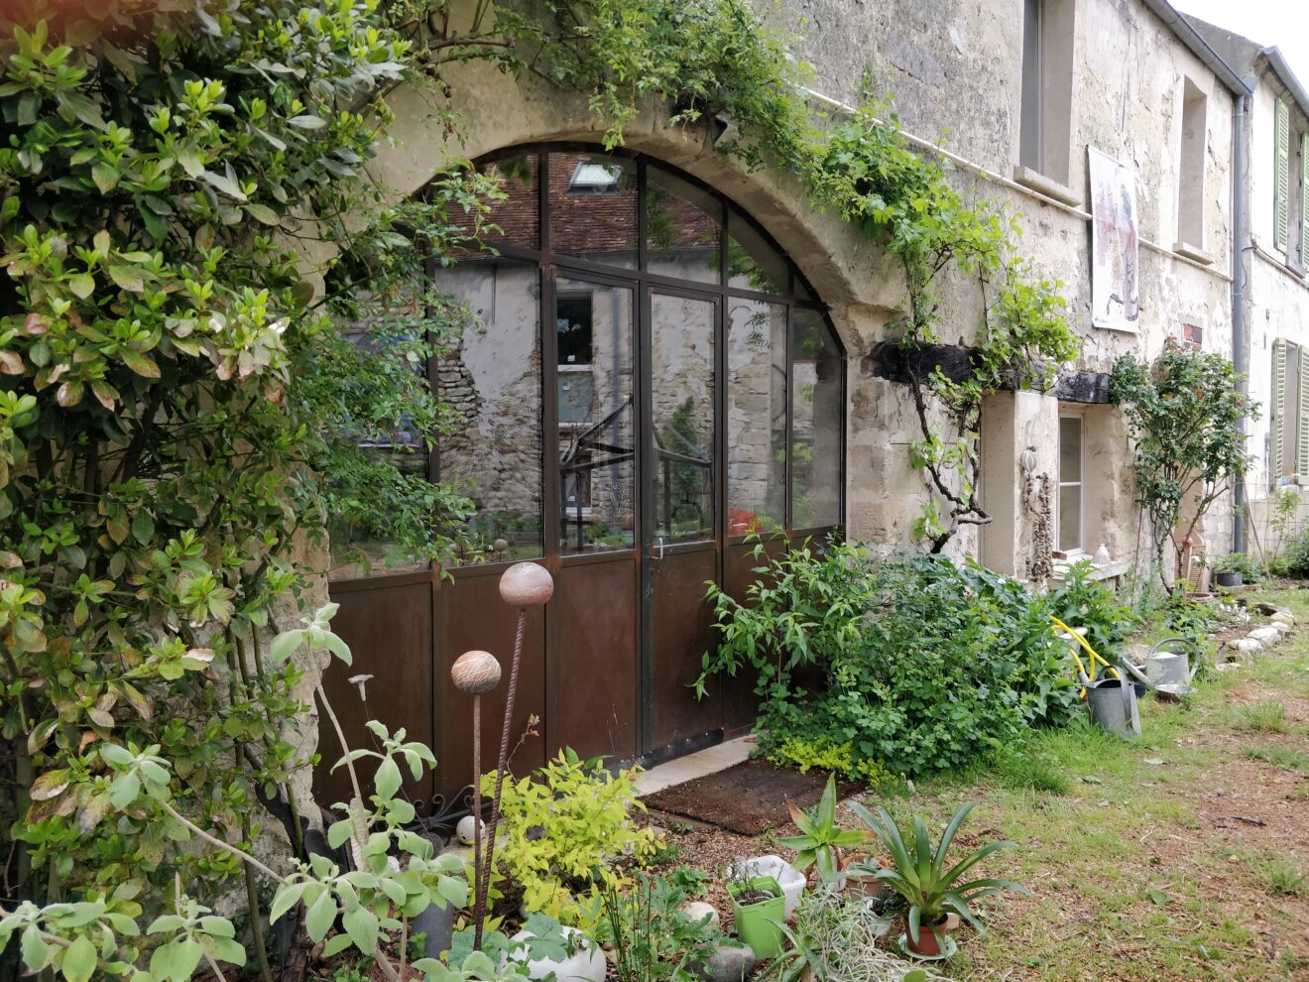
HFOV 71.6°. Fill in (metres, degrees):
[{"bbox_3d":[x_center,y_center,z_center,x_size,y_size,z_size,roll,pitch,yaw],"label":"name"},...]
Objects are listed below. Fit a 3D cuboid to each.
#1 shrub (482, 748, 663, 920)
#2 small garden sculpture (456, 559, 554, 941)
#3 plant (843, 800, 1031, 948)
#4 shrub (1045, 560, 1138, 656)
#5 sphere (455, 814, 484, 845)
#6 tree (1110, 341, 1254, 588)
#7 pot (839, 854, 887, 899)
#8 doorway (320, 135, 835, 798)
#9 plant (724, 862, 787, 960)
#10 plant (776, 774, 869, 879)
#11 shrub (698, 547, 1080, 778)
[{"bbox_3d":[-0.260,1.124,3.100,0.550,0.500,0.480,0,3,0],"label":"shrub"},{"bbox_3d":[-0.414,0.768,2.500,0.280,1.130,0.190,0,3,0],"label":"small garden sculpture"},{"bbox_3d":[0.850,1.171,2.780,0.510,0.400,0.480,0,3,0],"label":"plant"},{"bbox_3d":[2.938,0.842,6.100,0.580,0.700,0.600,3,4,45],"label":"shrub"},{"bbox_3d":[-0.688,1.289,3.400,0.110,0.110,0.110,0,3,0],"label":"sphere"},{"bbox_3d":[4.647,-0.230,8.000,0.950,2.200,1.150,3,4,45],"label":"tree"},{"bbox_3d":[0.687,1.299,3.010,0.160,0.135,0.160,0,3,0],"label":"pot"},{"bbox_3d":[-0.027,-0.115,4.207,0.150,2.850,3.360,3,4,45],"label":"doorway"},{"bbox_3d":[0.303,1.244,2.730,0.150,0.260,0.150,-2,3,-29],"label":"plant"},{"bbox_3d":[0.560,1.136,3.060,0.300,0.340,0.280,0,3,0],"label":"plant"},{"bbox_3d":[1.336,0.803,4.750,0.850,0.960,2.200,3,4,45],"label":"shrub"}]

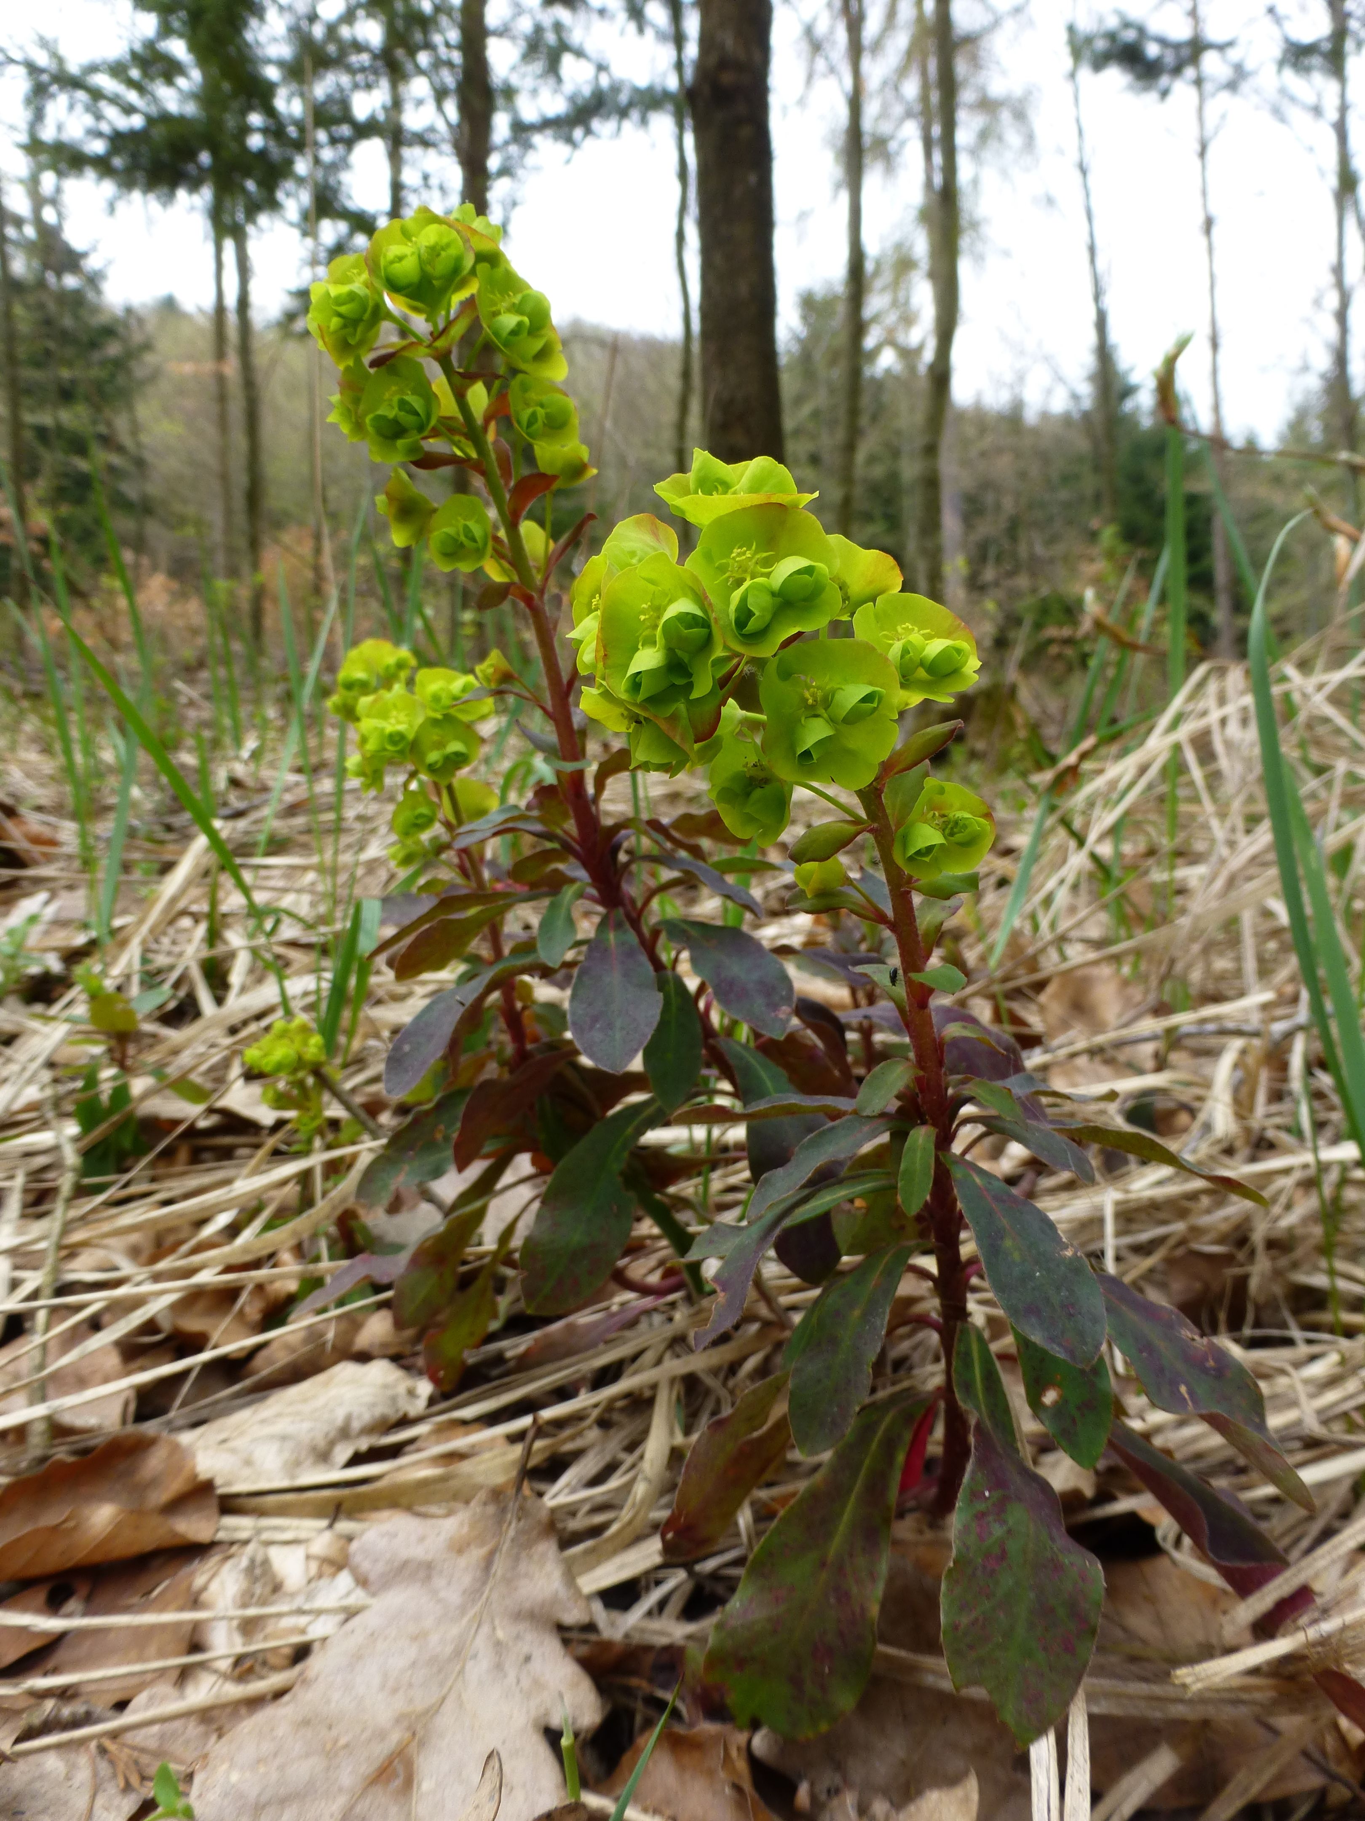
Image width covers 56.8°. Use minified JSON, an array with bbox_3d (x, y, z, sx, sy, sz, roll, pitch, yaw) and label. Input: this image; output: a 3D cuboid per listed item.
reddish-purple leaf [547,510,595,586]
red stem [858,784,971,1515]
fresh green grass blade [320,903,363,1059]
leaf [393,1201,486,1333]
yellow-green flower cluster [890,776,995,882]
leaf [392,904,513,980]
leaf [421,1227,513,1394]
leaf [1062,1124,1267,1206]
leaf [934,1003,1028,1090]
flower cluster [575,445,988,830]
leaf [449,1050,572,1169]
[{"bbox_3d":[-0.024,-0.078,0.273,0.004,0.016,0.007,34,18,-2],"label":"reddish-purple leaf"},{"bbox_3d":[0.044,0.045,0.229,0.011,0.136,0.009,-7,6,0],"label":"red stem"},{"bbox_3d":[-0.157,0.032,0.580,0.016,0.071,0.008,6,0,1],"label":"fresh green grass blade"},{"bbox_3d":[-0.054,0.080,0.286,0.015,0.029,0.007,19,-25,13],"label":"leaf"},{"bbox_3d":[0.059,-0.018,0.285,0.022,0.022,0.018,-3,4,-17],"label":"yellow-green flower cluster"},{"bbox_3d":[-0.071,0.010,0.398,0.041,0.013,0.017,-25,50,-21],"label":"leaf"},{"bbox_3d":[-0.046,0.087,0.278,0.013,0.035,0.007,17,-26,5],"label":"leaf"},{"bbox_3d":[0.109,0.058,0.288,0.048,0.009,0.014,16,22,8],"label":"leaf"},{"bbox_3d":[0.058,0.026,0.245,0.027,0.009,0.019,38,16,-31],"label":"leaf"},{"bbox_3d":[0.016,-0.044,0.217,0.064,0.058,0.055,-1,6,6],"label":"flower cluster"},{"bbox_3d":[-0.054,0.064,0.410,0.020,0.013,0.045,28,60,27],"label":"leaf"}]

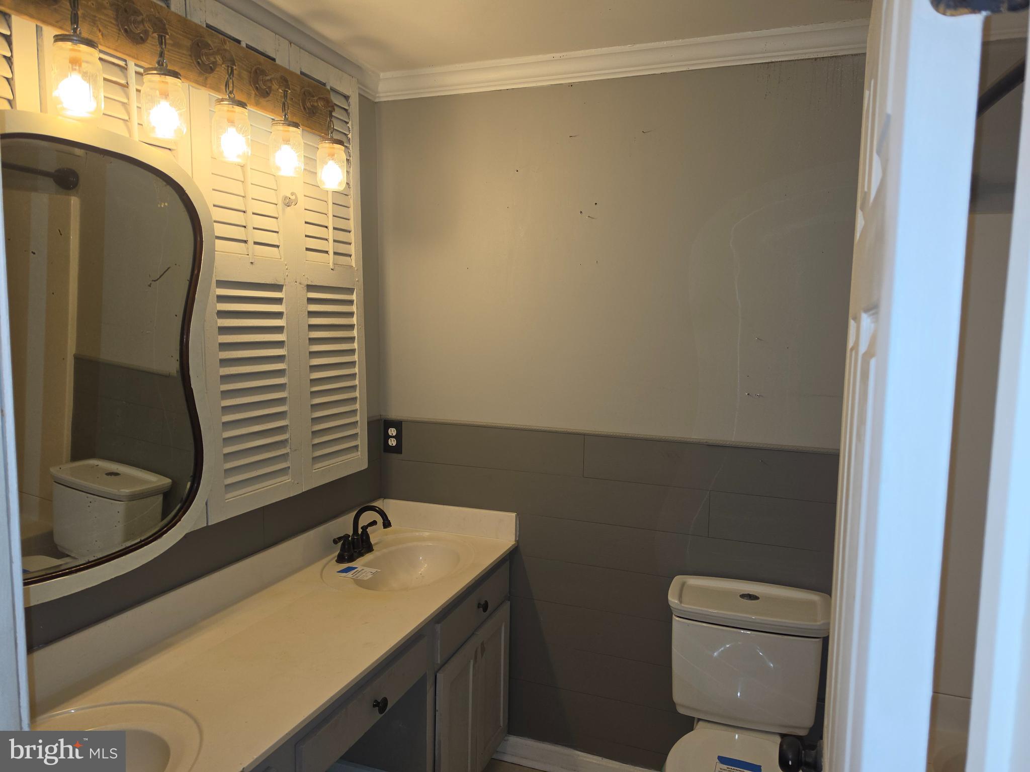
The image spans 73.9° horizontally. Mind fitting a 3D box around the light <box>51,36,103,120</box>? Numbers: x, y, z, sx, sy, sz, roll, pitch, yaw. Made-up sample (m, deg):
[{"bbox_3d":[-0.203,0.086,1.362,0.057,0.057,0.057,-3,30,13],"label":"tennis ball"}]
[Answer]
[{"bbox_3d":[-0.818,-0.579,1.282,0.084,0.133,0.084,3,7,22],"label":"light"}]

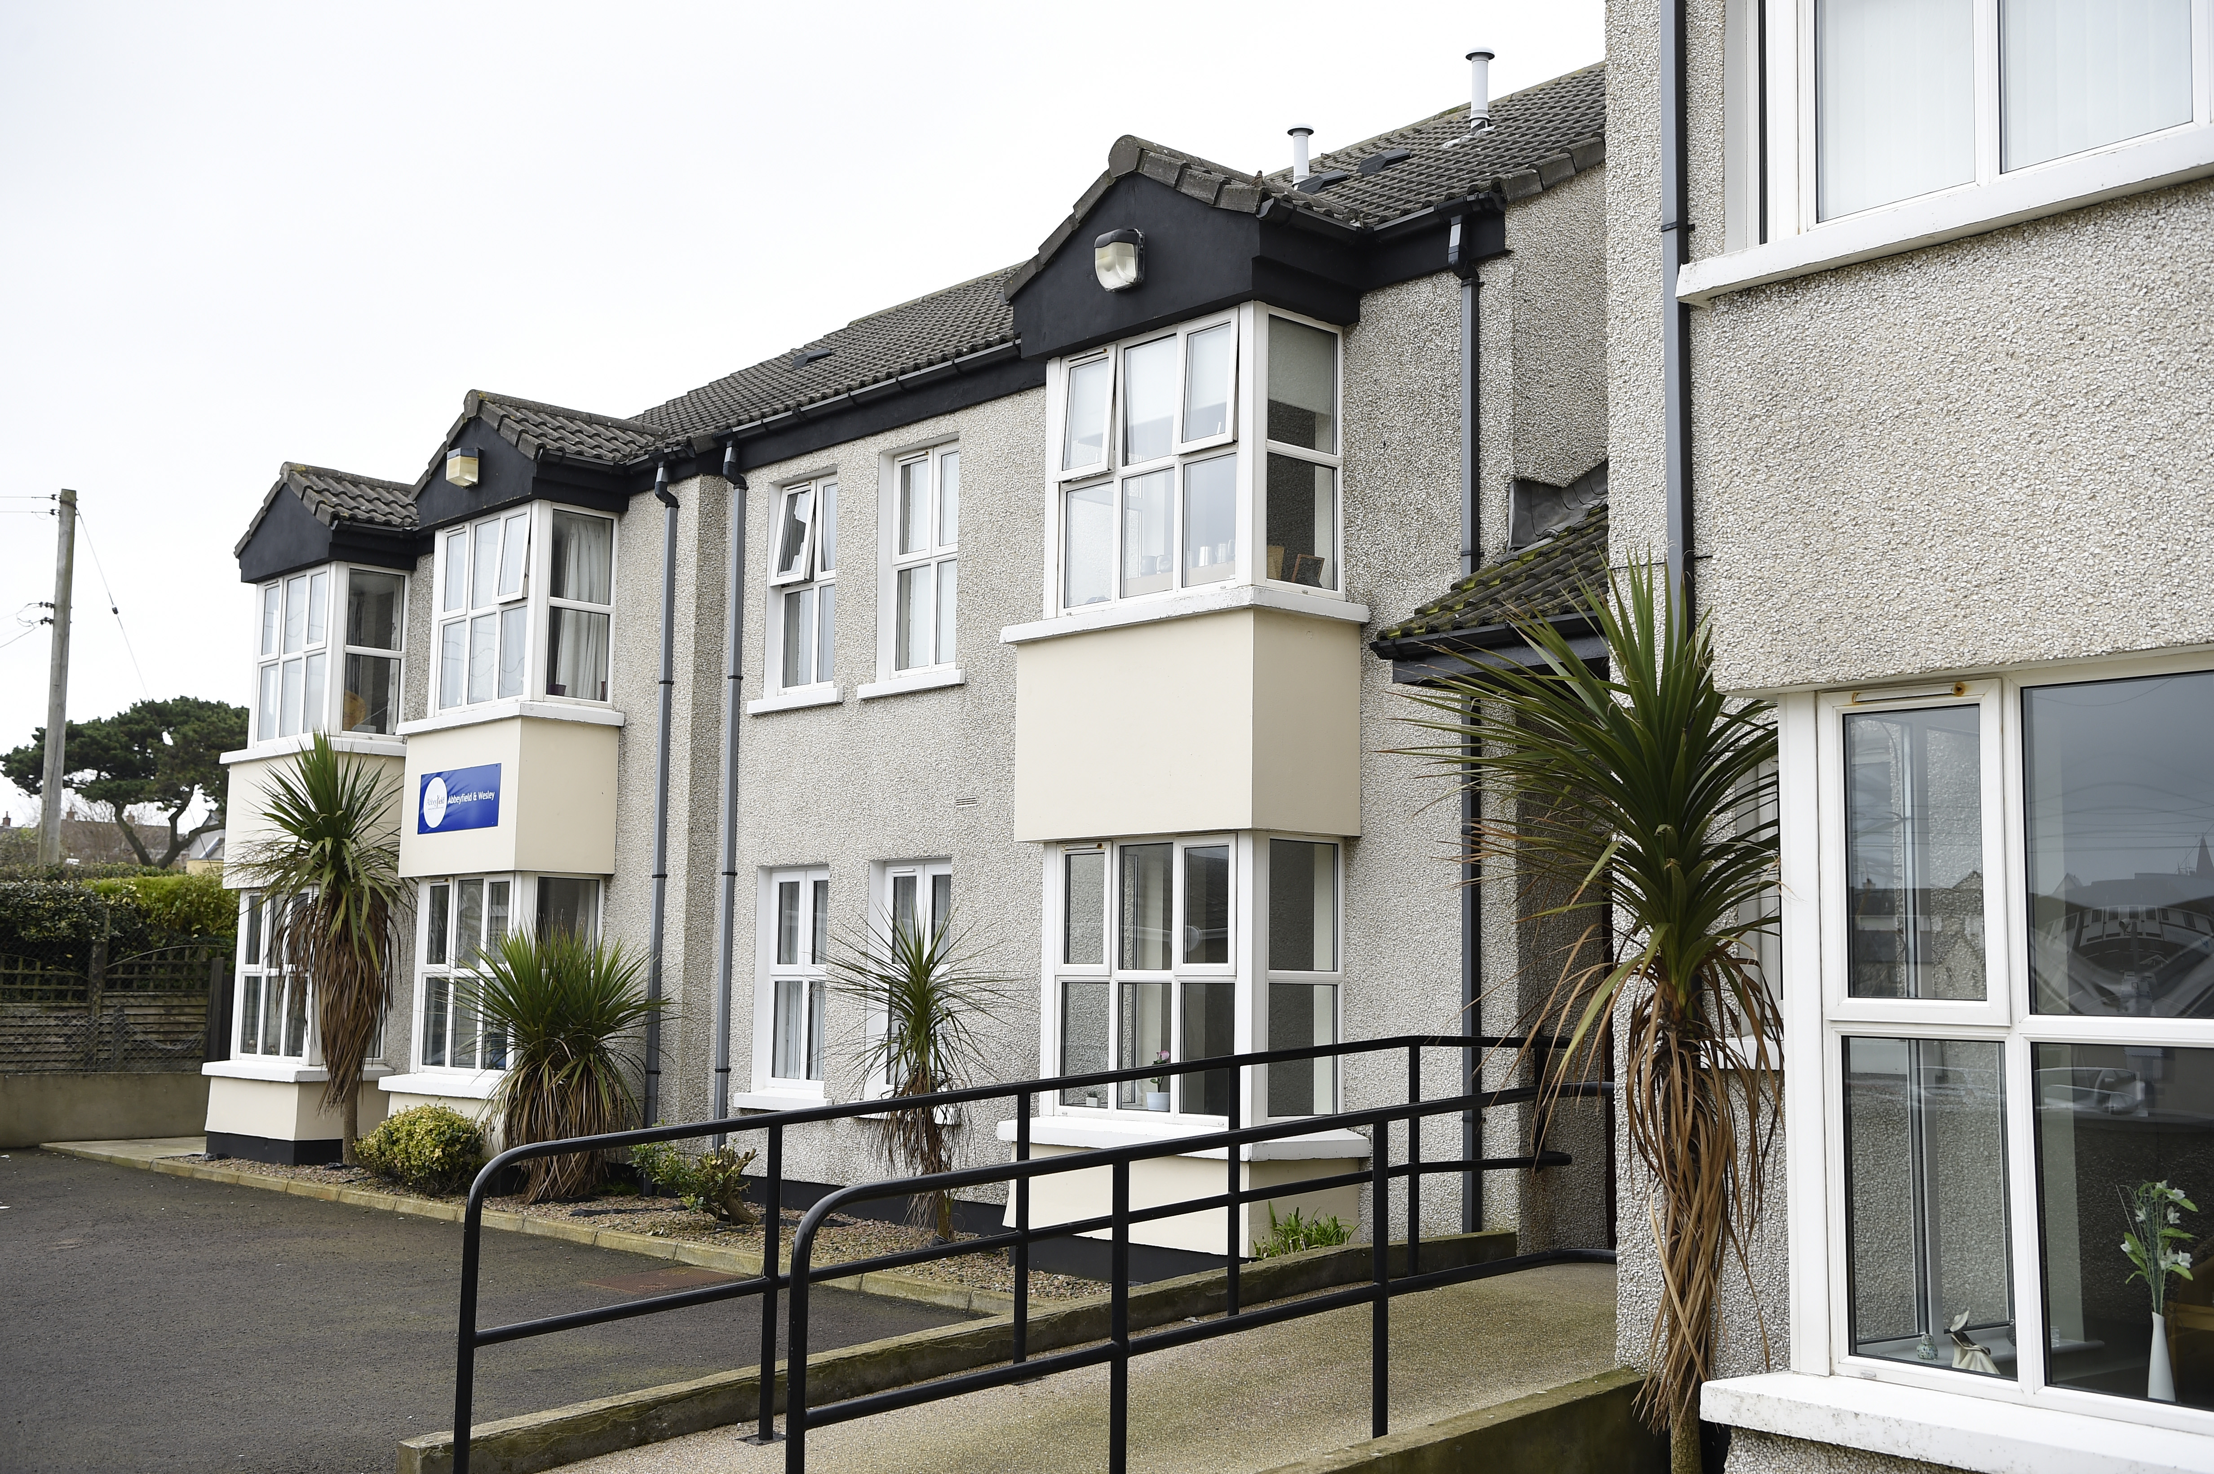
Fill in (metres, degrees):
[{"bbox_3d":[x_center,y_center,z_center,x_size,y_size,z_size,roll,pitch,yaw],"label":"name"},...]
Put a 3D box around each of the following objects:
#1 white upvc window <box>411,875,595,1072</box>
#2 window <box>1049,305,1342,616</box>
[{"bbox_3d":[-4.402,1.754,18.046,0.670,1.450,1.574,7,-9,-41],"label":"white upvc window"},{"bbox_3d":[0.466,-1.421,13.486,0.694,1.518,1.693,6,-8,-41],"label":"window"}]

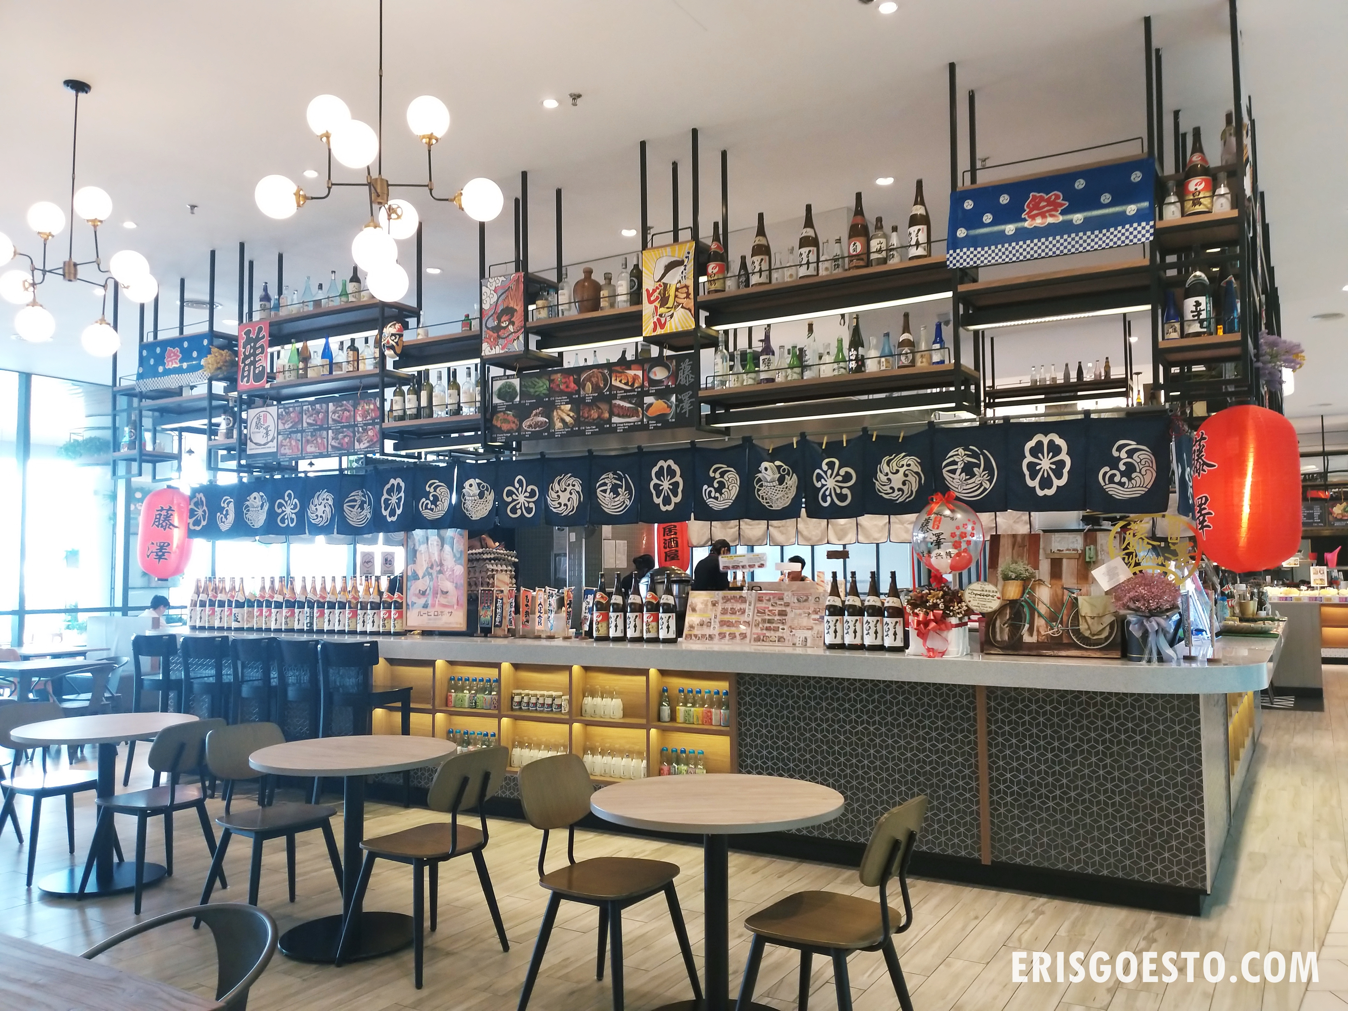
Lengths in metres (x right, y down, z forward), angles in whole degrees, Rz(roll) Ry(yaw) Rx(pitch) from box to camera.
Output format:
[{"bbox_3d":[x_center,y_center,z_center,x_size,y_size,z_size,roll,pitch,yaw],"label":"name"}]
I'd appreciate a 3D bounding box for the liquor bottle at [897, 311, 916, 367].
[{"bbox_3d":[1.125,-0.784,4.883,0.084,0.300,0.084,-2,-4,29],"label":"liquor bottle"}]

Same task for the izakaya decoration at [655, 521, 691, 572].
[{"bbox_3d":[0.002,0.282,8.100,0.265,0.530,0.265,-1,-4,8],"label":"izakaya decoration"}]

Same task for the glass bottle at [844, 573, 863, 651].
[{"bbox_3d":[0.929,0.542,5.239,0.105,0.397,0.105,-2,-5,30],"label":"glass bottle"}]

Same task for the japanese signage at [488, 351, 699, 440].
[{"bbox_3d":[-0.479,-0.601,5.767,1.420,0.400,0.020,-2,-4,29],"label":"japanese signage"}]

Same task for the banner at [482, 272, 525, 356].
[{"bbox_3d":[-0.970,-1.079,5.742,0.314,0.454,0.020,-2,-5,30],"label":"banner"}]

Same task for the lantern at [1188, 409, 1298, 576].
[{"bbox_3d":[2.268,-0.067,4.012,0.380,0.665,0.380,0,-4,0],"label":"lantern"}]

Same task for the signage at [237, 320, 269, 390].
[{"bbox_3d":[-2.812,-1.001,6.768,0.300,0.440,0.020,-2,-4,30],"label":"signage"}]

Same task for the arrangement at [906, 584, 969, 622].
[{"bbox_3d":[1.308,0.488,5.020,0.290,0.190,0.260,-2,-4,29],"label":"arrangement"}]

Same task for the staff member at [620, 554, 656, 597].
[{"bbox_3d":[-0.274,1.249,8.943,0.500,1.631,0.420,3,-5,-42],"label":"staff member"}]

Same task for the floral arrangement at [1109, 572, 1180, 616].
[{"bbox_3d":[2.080,0.391,4.474,0.275,0.200,0.265,-2,-4,27],"label":"floral arrangement"}]

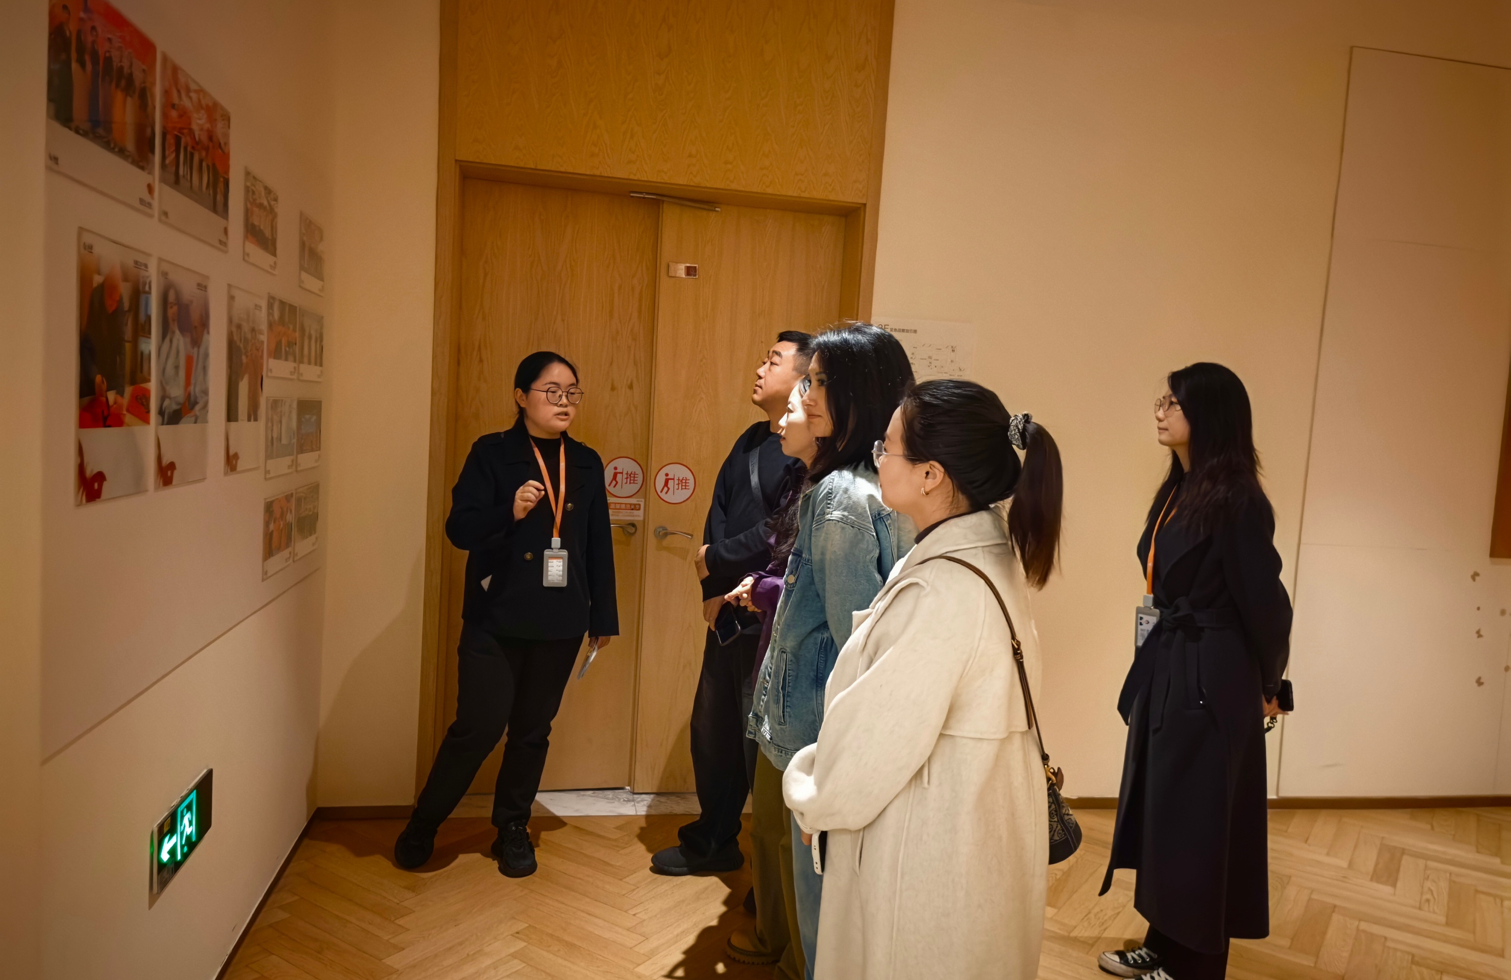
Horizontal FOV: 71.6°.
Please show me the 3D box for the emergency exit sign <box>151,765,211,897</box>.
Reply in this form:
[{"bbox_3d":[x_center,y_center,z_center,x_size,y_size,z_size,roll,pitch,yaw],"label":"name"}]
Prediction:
[{"bbox_3d":[-1.194,0.711,2.192,0.020,0.139,0.335,2,4,-11],"label":"emergency exit sign"}]

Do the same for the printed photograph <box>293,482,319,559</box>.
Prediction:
[{"bbox_3d":[-1.376,0.093,3.214,0.008,0.213,0.315,2,4,-11],"label":"printed photograph"}]

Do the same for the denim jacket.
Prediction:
[{"bbox_3d":[0.168,0.234,2.155,0.380,0.650,0.500,2,4,-11],"label":"denim jacket"}]

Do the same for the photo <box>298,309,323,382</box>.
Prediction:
[{"bbox_3d":[-1.345,-0.434,3.172,0.008,0.213,0.315,2,4,-11],"label":"photo"}]

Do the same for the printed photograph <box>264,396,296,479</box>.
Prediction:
[{"bbox_3d":[-1.288,-0.143,2.846,0.010,0.213,0.302,3,4,-11],"label":"printed photograph"}]

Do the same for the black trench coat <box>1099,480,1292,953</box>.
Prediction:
[{"bbox_3d":[1.172,0.581,2.747,0.440,1.240,0.500,4,4,3],"label":"black trench coat"}]

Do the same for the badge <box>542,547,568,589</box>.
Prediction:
[{"bbox_3d":[-0.590,0.228,3.090,0.071,0.115,0.010,2,4,-14],"label":"badge"}]

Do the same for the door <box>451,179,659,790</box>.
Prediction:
[{"bbox_3d":[-0.759,0.021,3.810,0.685,2.170,0.050,2,4,-16],"label":"door"}]

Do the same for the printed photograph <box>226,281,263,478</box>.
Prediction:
[{"bbox_3d":[-1.214,-0.257,2.494,0.010,0.425,0.297,3,4,-11],"label":"printed photograph"}]

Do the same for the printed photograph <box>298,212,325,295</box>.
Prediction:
[{"bbox_3d":[-1.325,-0.700,3.132,0.008,0.213,0.315,2,4,-11],"label":"printed photograph"}]

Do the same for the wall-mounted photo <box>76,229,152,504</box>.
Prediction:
[{"bbox_3d":[-1.083,-0.199,1.776,0.008,0.430,0.303,2,4,-11],"label":"wall-mounted photo"}]

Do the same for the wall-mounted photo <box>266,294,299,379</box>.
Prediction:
[{"bbox_3d":[-1.271,-0.406,2.819,0.010,0.207,0.307,3,4,-11],"label":"wall-mounted photo"}]

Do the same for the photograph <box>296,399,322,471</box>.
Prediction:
[{"bbox_3d":[-1.353,-0.168,3.181,0.010,0.208,0.318,3,4,-11],"label":"photograph"}]

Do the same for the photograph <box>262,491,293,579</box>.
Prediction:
[{"bbox_3d":[-1.312,0.122,2.882,0.008,0.213,0.315,2,4,-11],"label":"photograph"}]

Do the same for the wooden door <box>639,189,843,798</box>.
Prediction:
[{"bbox_3d":[-0.066,0.060,4.003,0.700,2.210,0.050,3,4,-11],"label":"wooden door"}]

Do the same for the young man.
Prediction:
[{"bbox_3d":[-0.047,0.352,3.382,0.490,1.730,0.500,2,4,-14],"label":"young man"}]

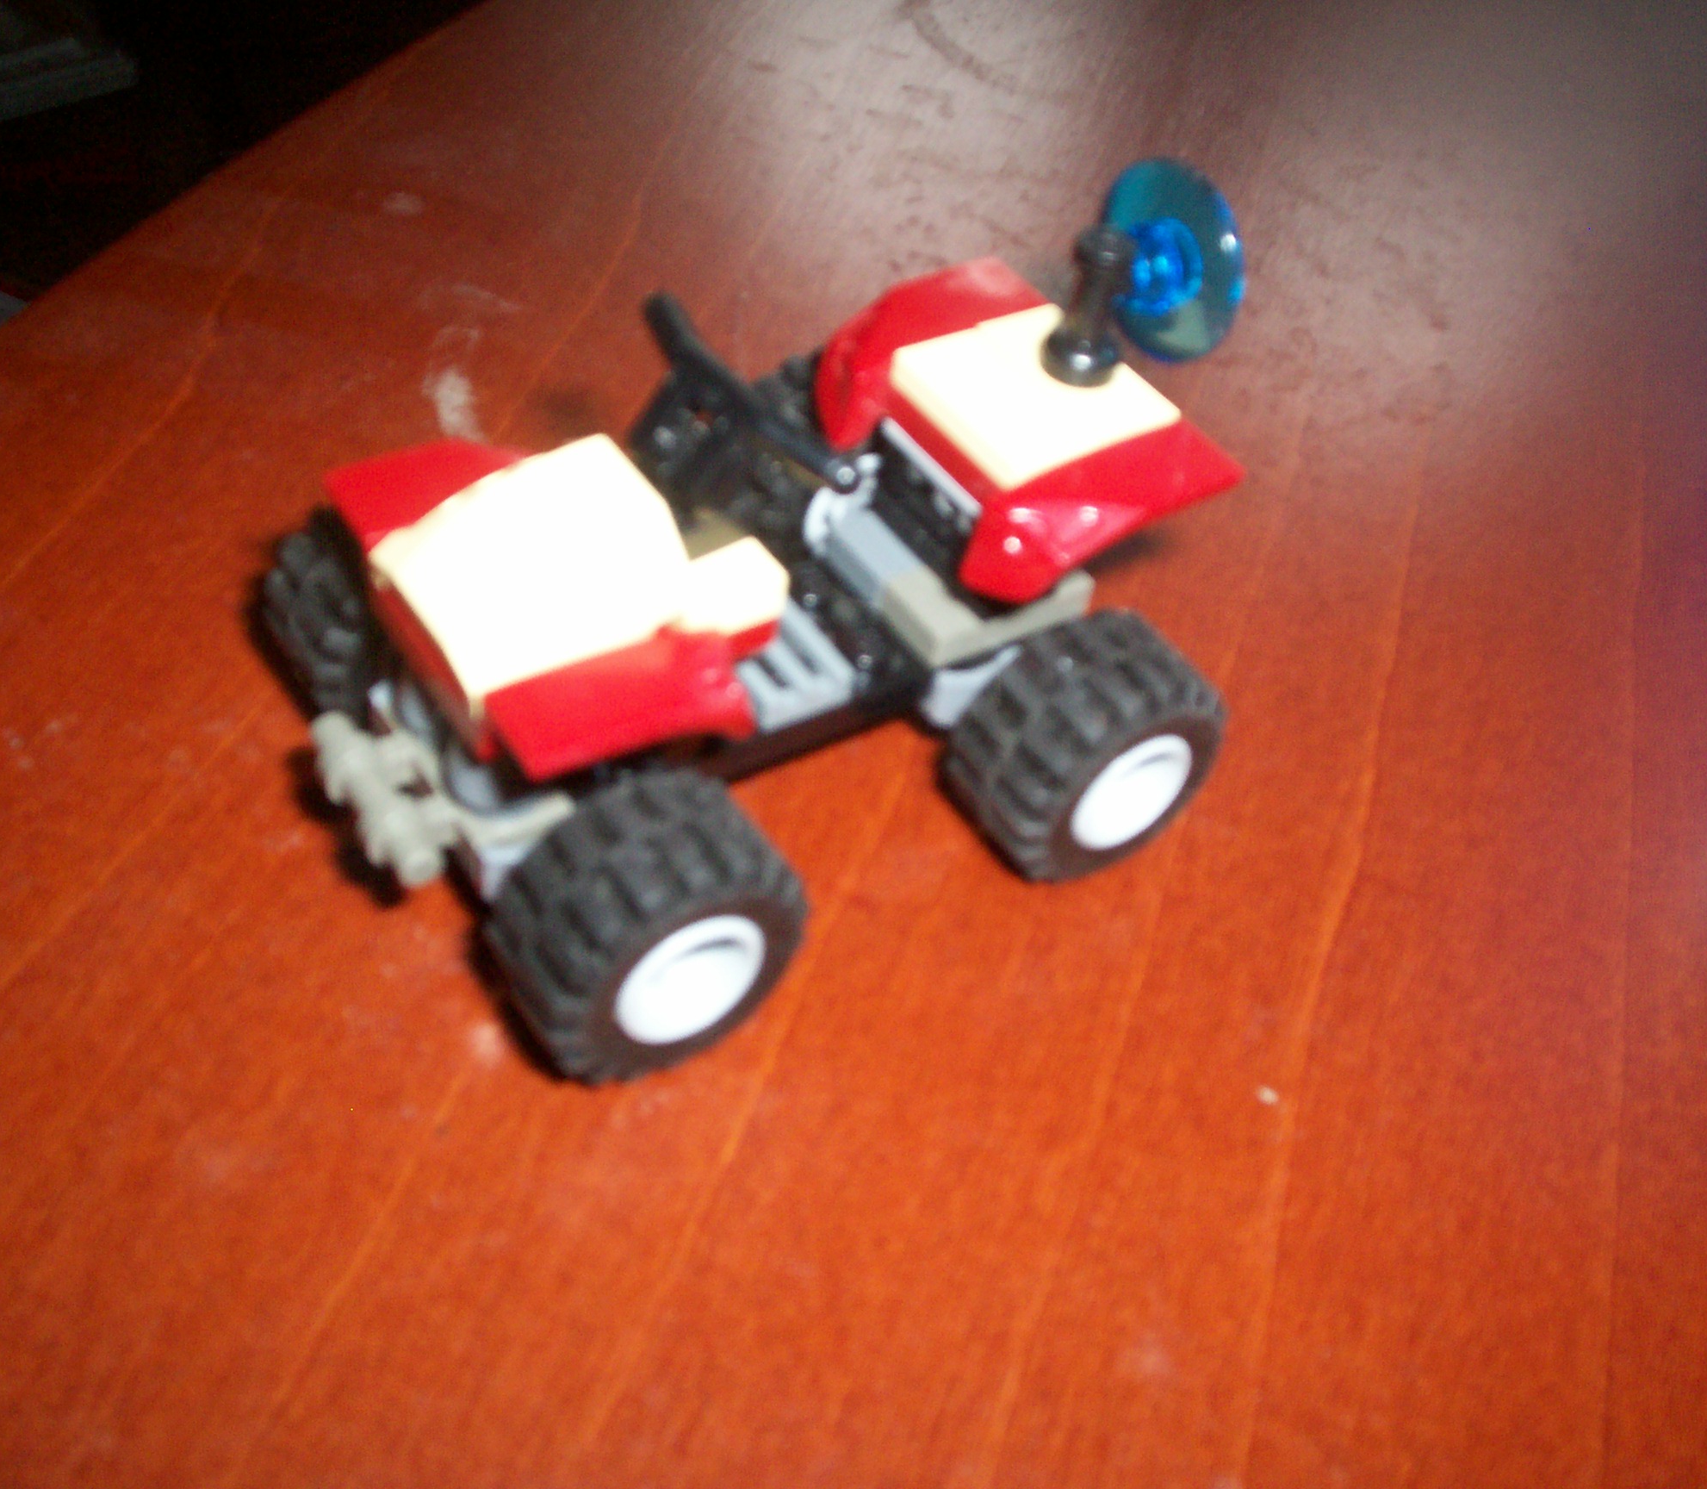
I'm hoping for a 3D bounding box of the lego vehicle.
[{"bbox_3d":[-0.006,-0.015,0.157,0.070,0.050,0.049,-22,55,-29],"label":"lego vehicle"}]

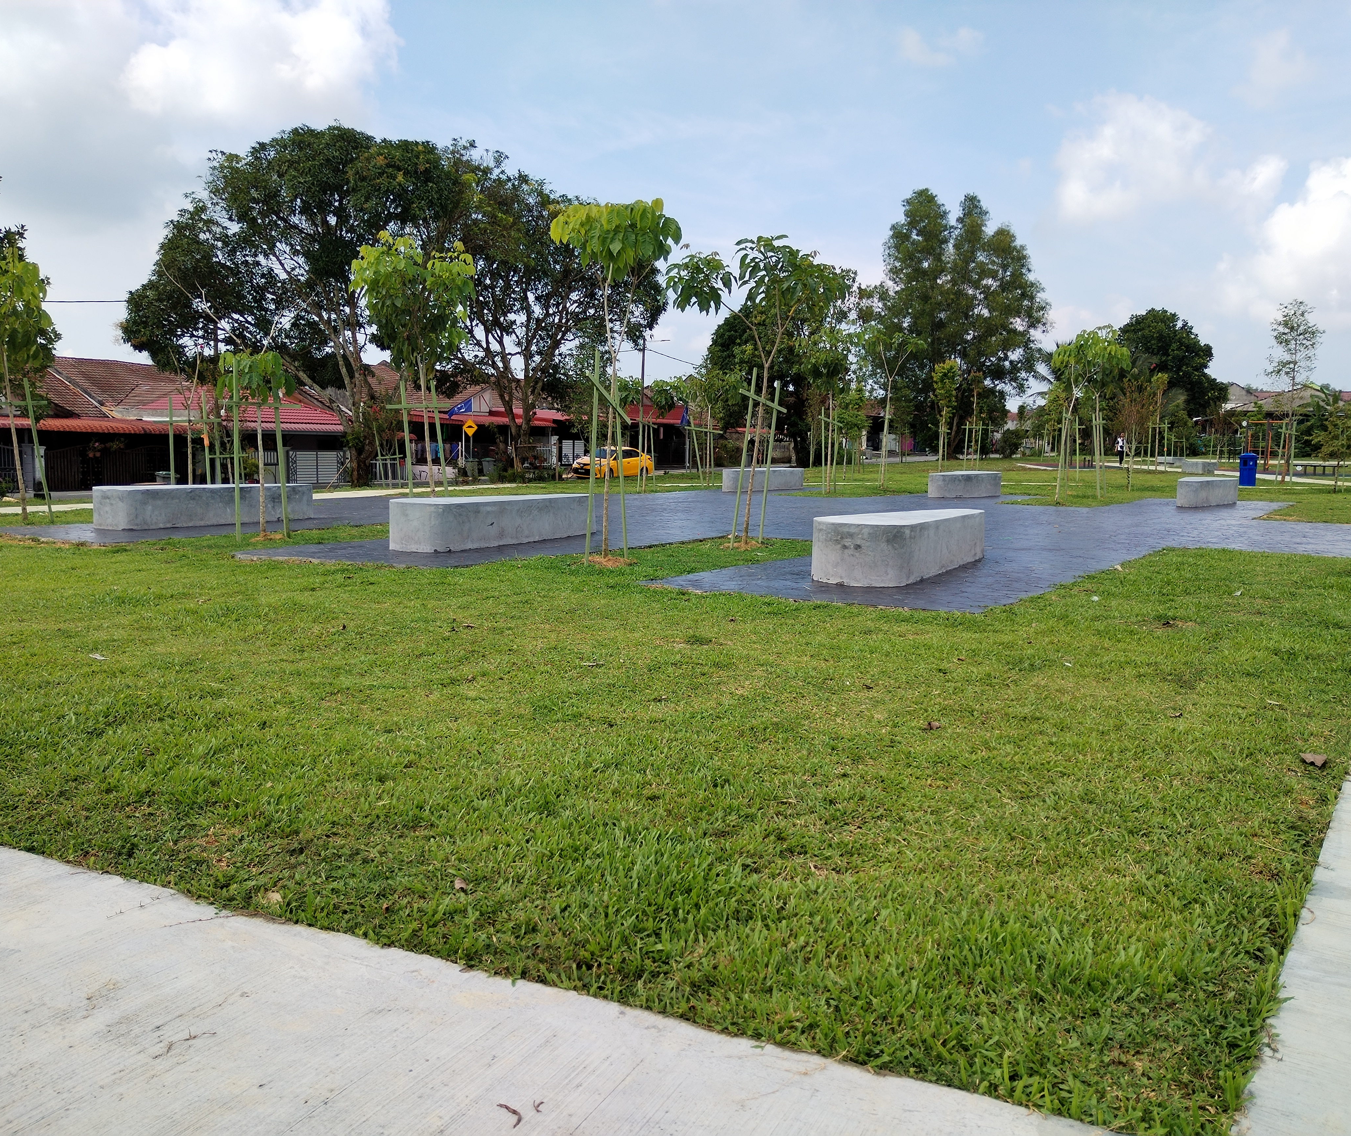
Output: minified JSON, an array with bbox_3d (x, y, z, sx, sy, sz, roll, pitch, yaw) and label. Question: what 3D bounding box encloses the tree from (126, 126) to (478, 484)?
[{"bbox_3d":[-11.191,-7.658,33.717,10.451,10.494,10.451,1,6,0],"label":"tree"}]

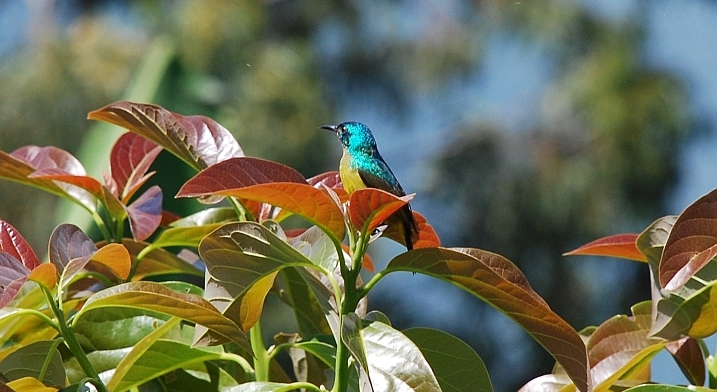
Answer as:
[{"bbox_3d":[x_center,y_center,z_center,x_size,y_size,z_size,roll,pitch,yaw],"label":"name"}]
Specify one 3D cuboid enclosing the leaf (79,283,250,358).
[{"bbox_3d":[-0.121,0.076,2.480,0.113,0.041,0.043,13,-1,12],"label":"leaf"}]

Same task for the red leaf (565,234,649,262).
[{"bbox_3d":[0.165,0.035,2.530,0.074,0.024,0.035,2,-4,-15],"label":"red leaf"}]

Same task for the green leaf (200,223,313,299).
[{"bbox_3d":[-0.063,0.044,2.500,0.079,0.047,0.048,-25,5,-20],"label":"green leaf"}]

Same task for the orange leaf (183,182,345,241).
[{"bbox_3d":[-0.060,0.008,2.500,0.105,0.040,0.046,9,-6,-15],"label":"orange leaf"}]

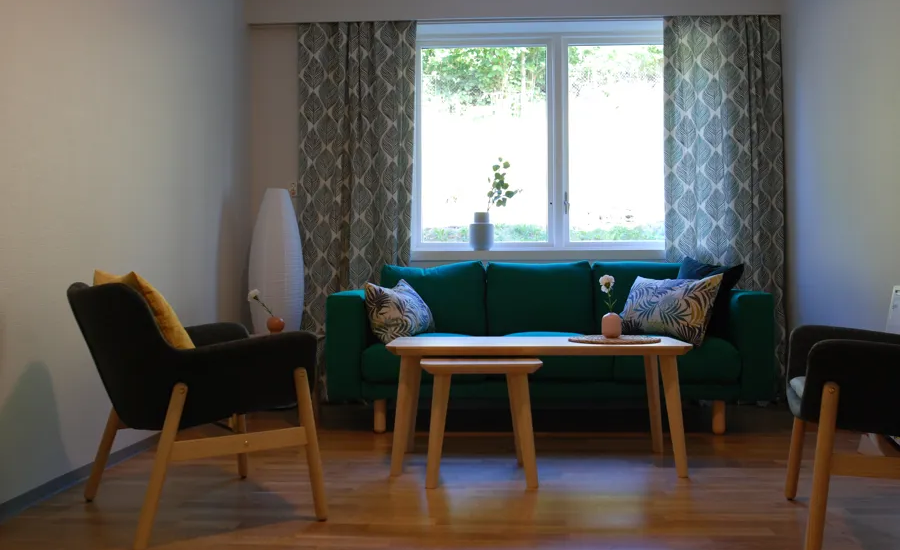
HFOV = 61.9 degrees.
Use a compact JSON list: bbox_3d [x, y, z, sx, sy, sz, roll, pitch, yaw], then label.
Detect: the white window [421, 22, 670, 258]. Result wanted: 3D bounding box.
[{"bbox_3d":[0.656,-0.861,4.800,1.792,1.549,0.140,0,-1,2],"label":"white window"}]

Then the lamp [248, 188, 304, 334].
[{"bbox_3d":[-1.060,0.130,4.593,0.335,1.333,0.335,0,-1,2],"label":"lamp"}]

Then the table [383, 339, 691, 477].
[{"bbox_3d":[0.348,0.523,3.098,1.180,0.500,0.500,0,-1,3],"label":"table"}]

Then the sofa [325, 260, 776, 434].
[{"bbox_3d":[0.491,0.351,4.027,2.130,0.860,0.890,0,-1,3],"label":"sofa"}]

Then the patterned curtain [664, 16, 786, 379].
[{"bbox_3d":[1.677,-0.408,4.568,0.710,2.354,0.140,0,-1,2],"label":"patterned curtain"}]

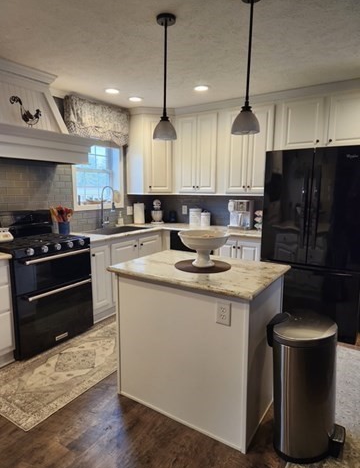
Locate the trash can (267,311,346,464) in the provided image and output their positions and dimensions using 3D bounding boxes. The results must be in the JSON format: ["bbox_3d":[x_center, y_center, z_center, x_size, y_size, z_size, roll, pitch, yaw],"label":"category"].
[{"bbox_3d":[0.698,0.838,1.765,0.412,0.683,0.311,5,9,33],"label":"trash can"}]

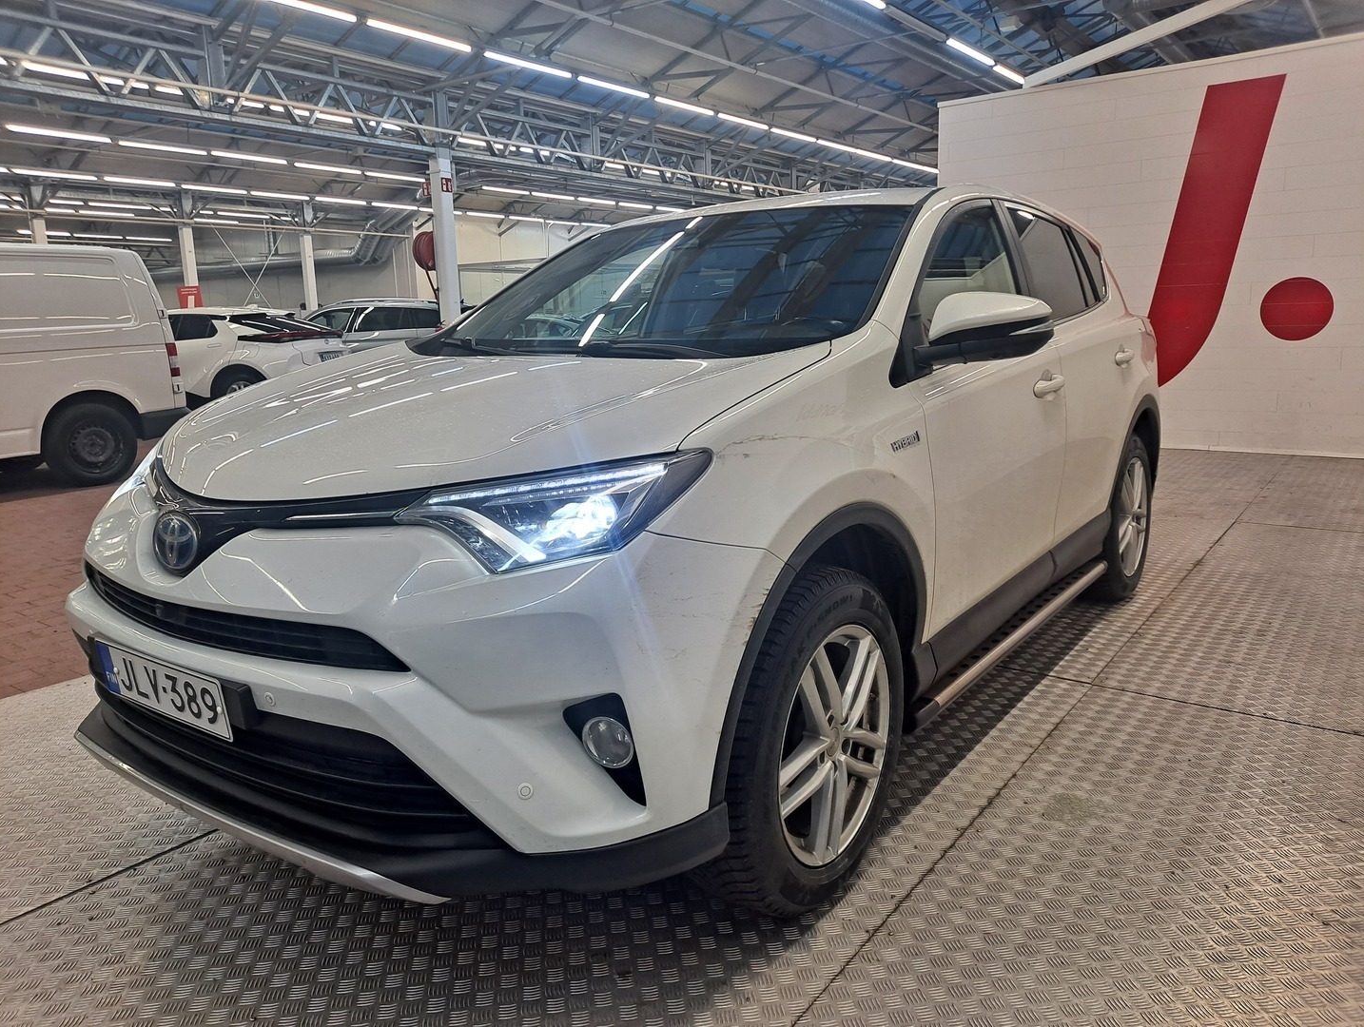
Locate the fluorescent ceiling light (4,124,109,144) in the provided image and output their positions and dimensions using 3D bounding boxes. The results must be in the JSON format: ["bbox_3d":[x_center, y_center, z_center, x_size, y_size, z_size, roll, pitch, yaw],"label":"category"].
[{"bbox_3d":[-9.834,-5.986,15.604,0.110,0.060,1.480,7,13,37],"label":"fluorescent ceiling light"}]

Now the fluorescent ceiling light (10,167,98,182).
[{"bbox_3d":[-12.515,-6.765,19.778,0.090,0.070,1.500,6,13,37],"label":"fluorescent ceiling light"}]

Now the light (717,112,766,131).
[{"bbox_3d":[1.048,-6.547,16.542,0.090,0.070,1.500,6,13,37],"label":"light"}]

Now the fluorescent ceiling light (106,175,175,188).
[{"bbox_3d":[-11.488,-7.032,21.019,0.090,0.070,1.500,6,13,37],"label":"fluorescent ceiling light"}]

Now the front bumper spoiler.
[{"bbox_3d":[-0.769,0.504,2.033,1.740,0.150,0.520,6,13,36],"label":"front bumper spoiler"}]

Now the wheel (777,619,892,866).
[{"bbox_3d":[0.252,0.465,2.075,0.195,0.492,0.492,6,13,36],"label":"wheel"}]

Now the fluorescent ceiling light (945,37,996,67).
[{"bbox_3d":[3.598,-5.745,12.306,0.110,0.060,1.480,7,13,37],"label":"fluorescent ceiling light"}]

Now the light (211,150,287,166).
[{"bbox_3d":[-8.011,-6.583,18.329,0.110,0.060,1.480,7,13,37],"label":"light"}]

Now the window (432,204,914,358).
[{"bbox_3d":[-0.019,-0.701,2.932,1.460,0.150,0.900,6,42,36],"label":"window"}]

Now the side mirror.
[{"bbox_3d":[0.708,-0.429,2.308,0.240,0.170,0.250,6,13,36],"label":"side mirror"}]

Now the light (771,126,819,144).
[{"bbox_3d":[2.036,-6.812,17.830,0.090,0.070,1.500,6,13,37],"label":"light"}]

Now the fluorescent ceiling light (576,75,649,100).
[{"bbox_3d":[-0.939,-6.015,13.977,0.090,0.070,1.500,6,13,37],"label":"fluorescent ceiling light"}]

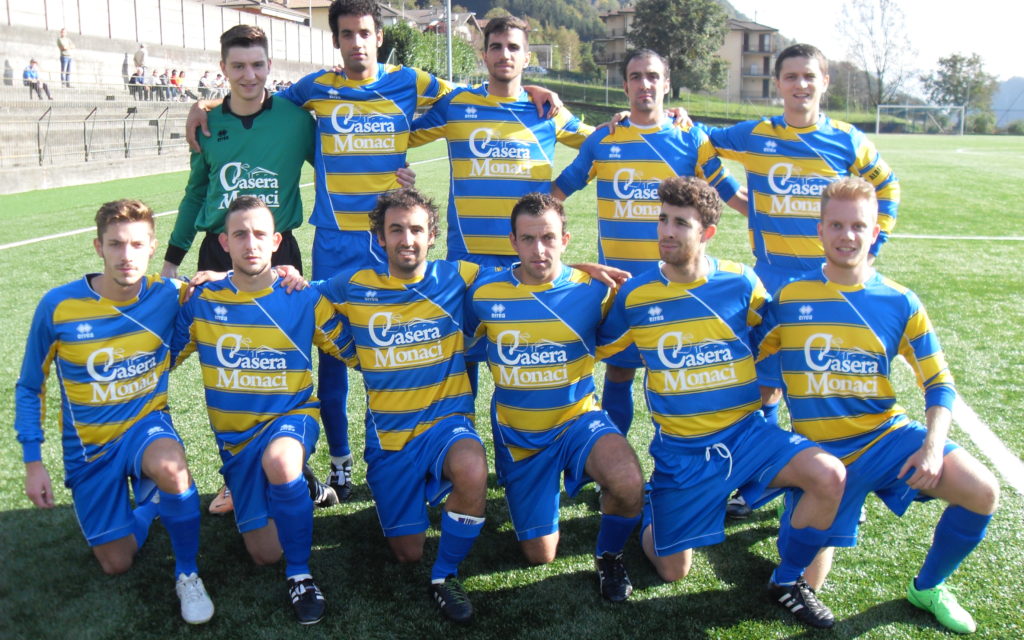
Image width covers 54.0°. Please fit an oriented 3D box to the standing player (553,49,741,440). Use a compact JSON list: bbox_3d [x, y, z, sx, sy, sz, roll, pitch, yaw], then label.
[{"bbox_3d":[0.497,-0.107,3.742,0.770,1.733,0.436,1,11,4],"label":"standing player"}]

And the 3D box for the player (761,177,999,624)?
[{"bbox_3d":[1.095,0.205,3.246,0.730,1.318,0.872,0,11,0],"label":"player"}]

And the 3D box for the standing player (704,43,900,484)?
[{"bbox_3d":[0.953,-0.109,3.700,0.760,1.753,0.426,2,12,8],"label":"standing player"}]

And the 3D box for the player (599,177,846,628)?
[{"bbox_3d":[0.639,0.199,3.276,0.730,1.318,0.872,-1,11,-4],"label":"player"}]

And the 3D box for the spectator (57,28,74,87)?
[{"bbox_3d":[-13.545,-7.962,30.529,0.360,1.720,0.540,7,13,31],"label":"spectator"}]

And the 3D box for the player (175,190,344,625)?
[{"bbox_3d":[-0.760,0.214,3.351,0.608,1.257,0.872,-2,12,-8],"label":"player"}]

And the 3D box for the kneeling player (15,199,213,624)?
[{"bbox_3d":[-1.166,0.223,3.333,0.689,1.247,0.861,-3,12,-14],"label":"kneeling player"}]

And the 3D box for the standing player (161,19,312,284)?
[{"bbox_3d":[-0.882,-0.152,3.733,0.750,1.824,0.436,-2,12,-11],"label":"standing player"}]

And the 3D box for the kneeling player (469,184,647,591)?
[{"bbox_3d":[0.142,0.193,3.430,0.608,1.267,0.872,0,11,-2],"label":"kneeling player"}]

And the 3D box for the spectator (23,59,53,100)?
[{"bbox_3d":[-13.881,-6.965,29.200,0.800,1.190,0.520,4,12,21],"label":"spectator"}]

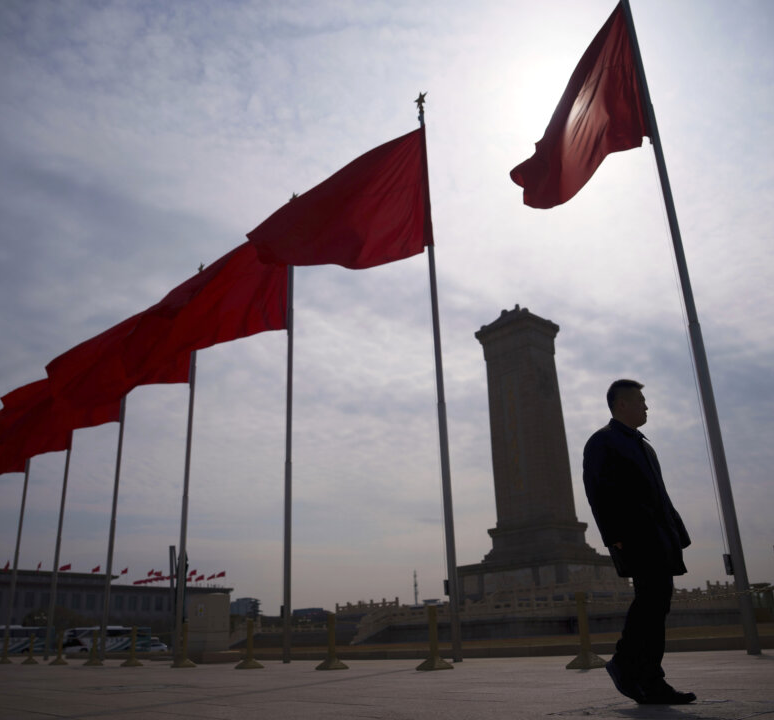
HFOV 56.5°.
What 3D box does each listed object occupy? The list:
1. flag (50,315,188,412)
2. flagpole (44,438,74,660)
[{"bbox_3d":[-7.653,-0.258,20.825,4.163,4.405,0.900,1,-22,-7],"label":"flag"},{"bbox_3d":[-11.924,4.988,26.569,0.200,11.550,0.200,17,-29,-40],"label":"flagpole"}]

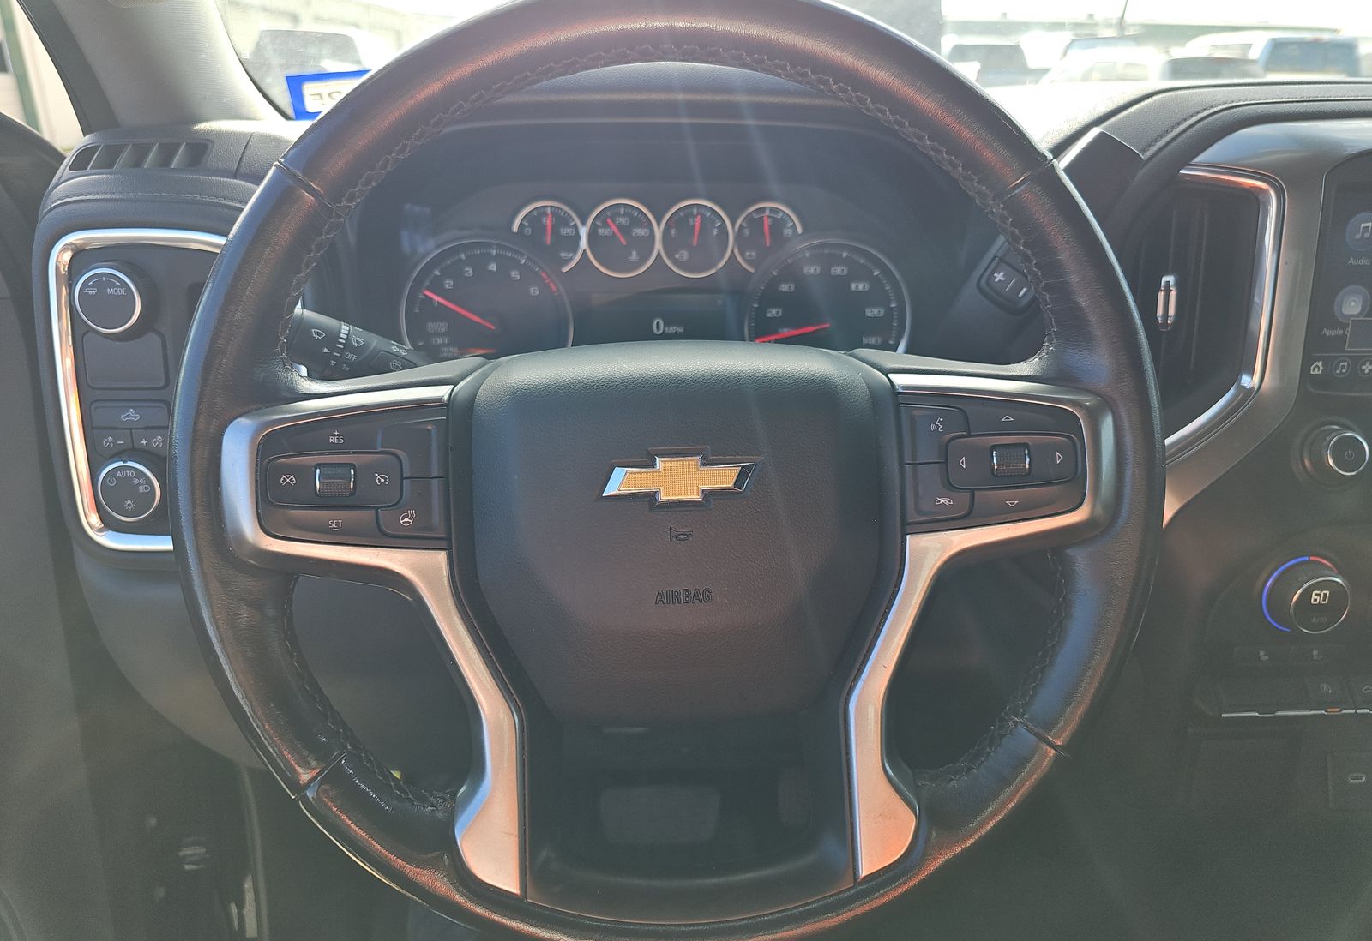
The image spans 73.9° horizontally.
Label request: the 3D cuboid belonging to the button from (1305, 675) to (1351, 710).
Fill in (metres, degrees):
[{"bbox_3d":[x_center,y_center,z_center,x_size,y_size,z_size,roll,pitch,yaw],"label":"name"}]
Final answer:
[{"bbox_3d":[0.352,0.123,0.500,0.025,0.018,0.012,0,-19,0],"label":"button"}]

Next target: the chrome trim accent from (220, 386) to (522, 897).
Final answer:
[{"bbox_3d":[-0.127,0.069,0.368,0.121,0.207,0.033,-2,0,0],"label":"chrome trim accent"}]

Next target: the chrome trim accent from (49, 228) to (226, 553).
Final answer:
[{"bbox_3d":[-0.295,-0.045,0.505,0.115,0.182,0.035,-1,11,-6],"label":"chrome trim accent"}]

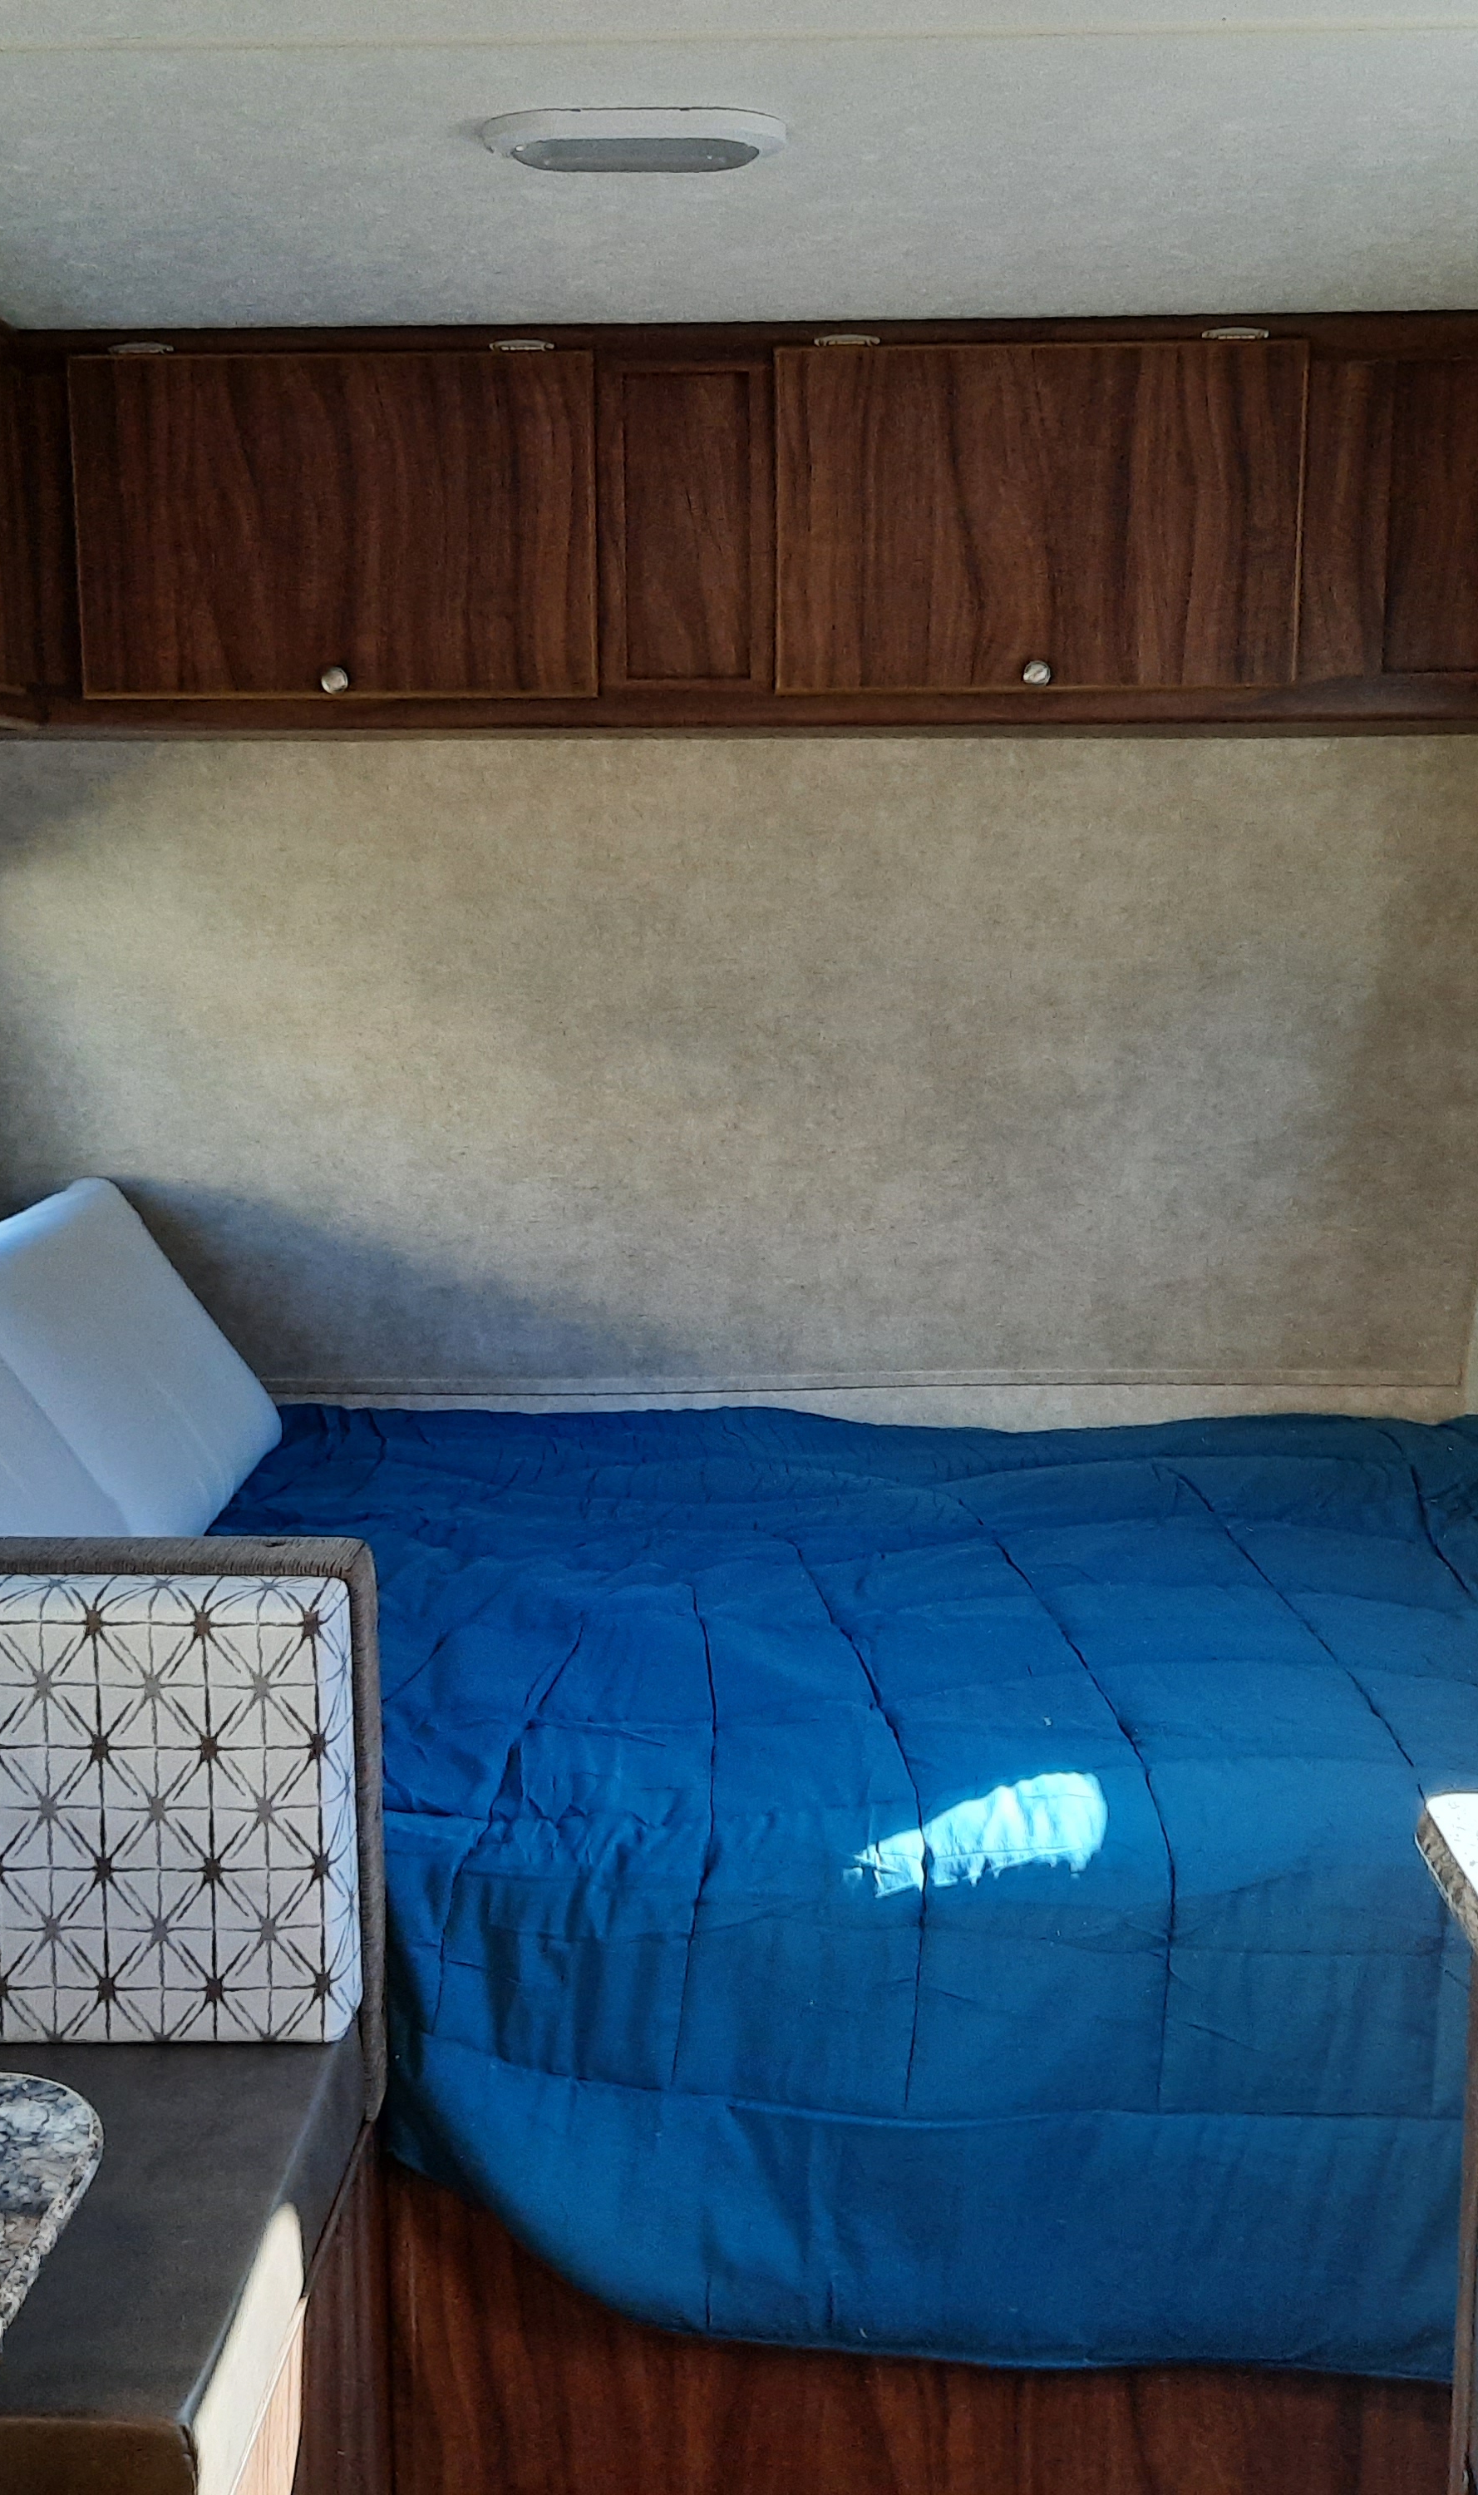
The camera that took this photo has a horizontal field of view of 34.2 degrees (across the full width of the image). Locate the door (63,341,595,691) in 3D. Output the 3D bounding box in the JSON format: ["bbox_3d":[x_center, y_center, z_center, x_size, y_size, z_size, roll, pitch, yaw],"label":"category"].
[{"bbox_3d":[-0.436,-0.782,2.618,0.566,0.359,0.025,0,9,2],"label":"door"}]

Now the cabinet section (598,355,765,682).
[{"bbox_3d":[-0.056,-0.783,2.612,0.187,0.346,0.020,0,9,2],"label":"cabinet section"}]

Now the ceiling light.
[{"bbox_3d":[-0.083,-0.872,1.905,0.236,0.028,0.109,0,9,2],"label":"ceiling light"}]

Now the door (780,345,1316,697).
[{"bbox_3d":[0.321,-0.783,2.591,0.561,0.356,0.025,0,9,2],"label":"door"}]

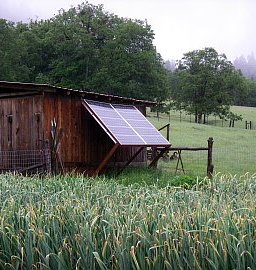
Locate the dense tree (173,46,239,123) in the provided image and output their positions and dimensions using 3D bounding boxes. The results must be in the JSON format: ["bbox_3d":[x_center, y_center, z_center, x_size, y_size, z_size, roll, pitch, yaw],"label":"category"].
[{"bbox_3d":[10.812,-6.880,92.000,9.200,10.500,9.000,0,0,0],"label":"dense tree"}]

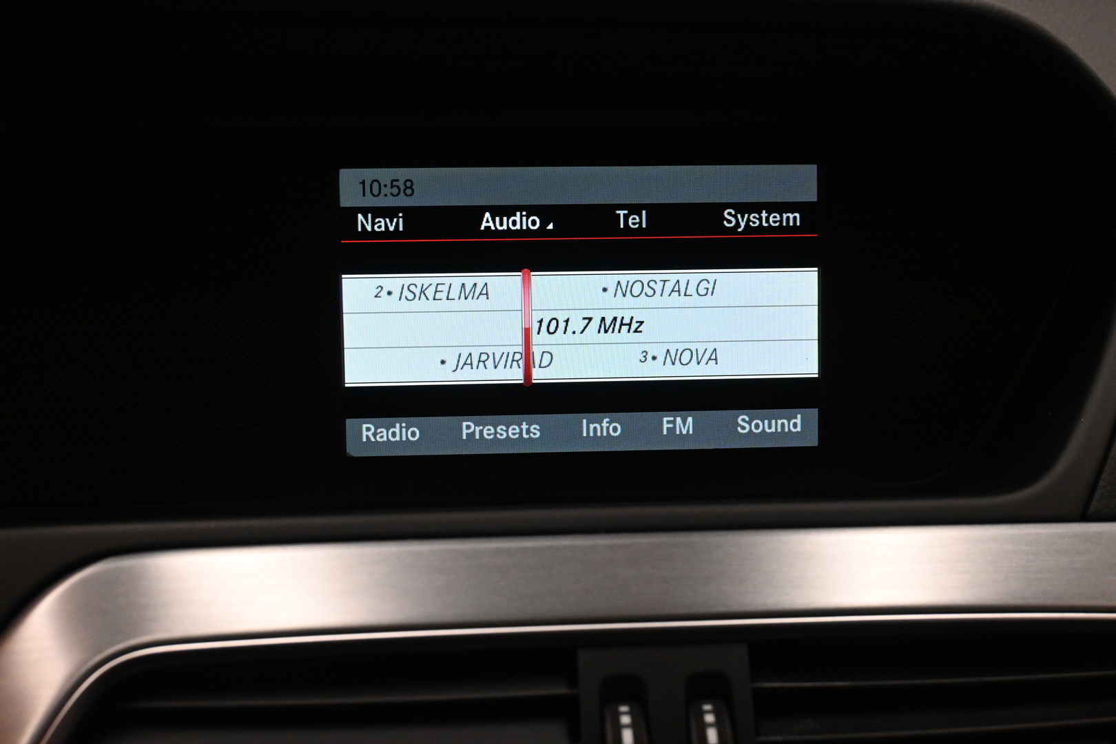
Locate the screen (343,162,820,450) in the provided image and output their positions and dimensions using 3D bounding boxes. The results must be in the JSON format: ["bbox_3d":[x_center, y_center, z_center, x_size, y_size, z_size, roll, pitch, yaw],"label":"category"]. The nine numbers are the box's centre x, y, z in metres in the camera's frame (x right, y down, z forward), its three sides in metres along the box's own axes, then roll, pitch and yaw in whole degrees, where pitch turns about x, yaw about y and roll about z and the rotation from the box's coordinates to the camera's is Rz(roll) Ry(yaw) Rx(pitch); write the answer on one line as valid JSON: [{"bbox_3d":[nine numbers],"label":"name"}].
[{"bbox_3d":[0.006,-0.017,0.424,0.126,0.076,0.012,-1,4,-4],"label":"screen"}]

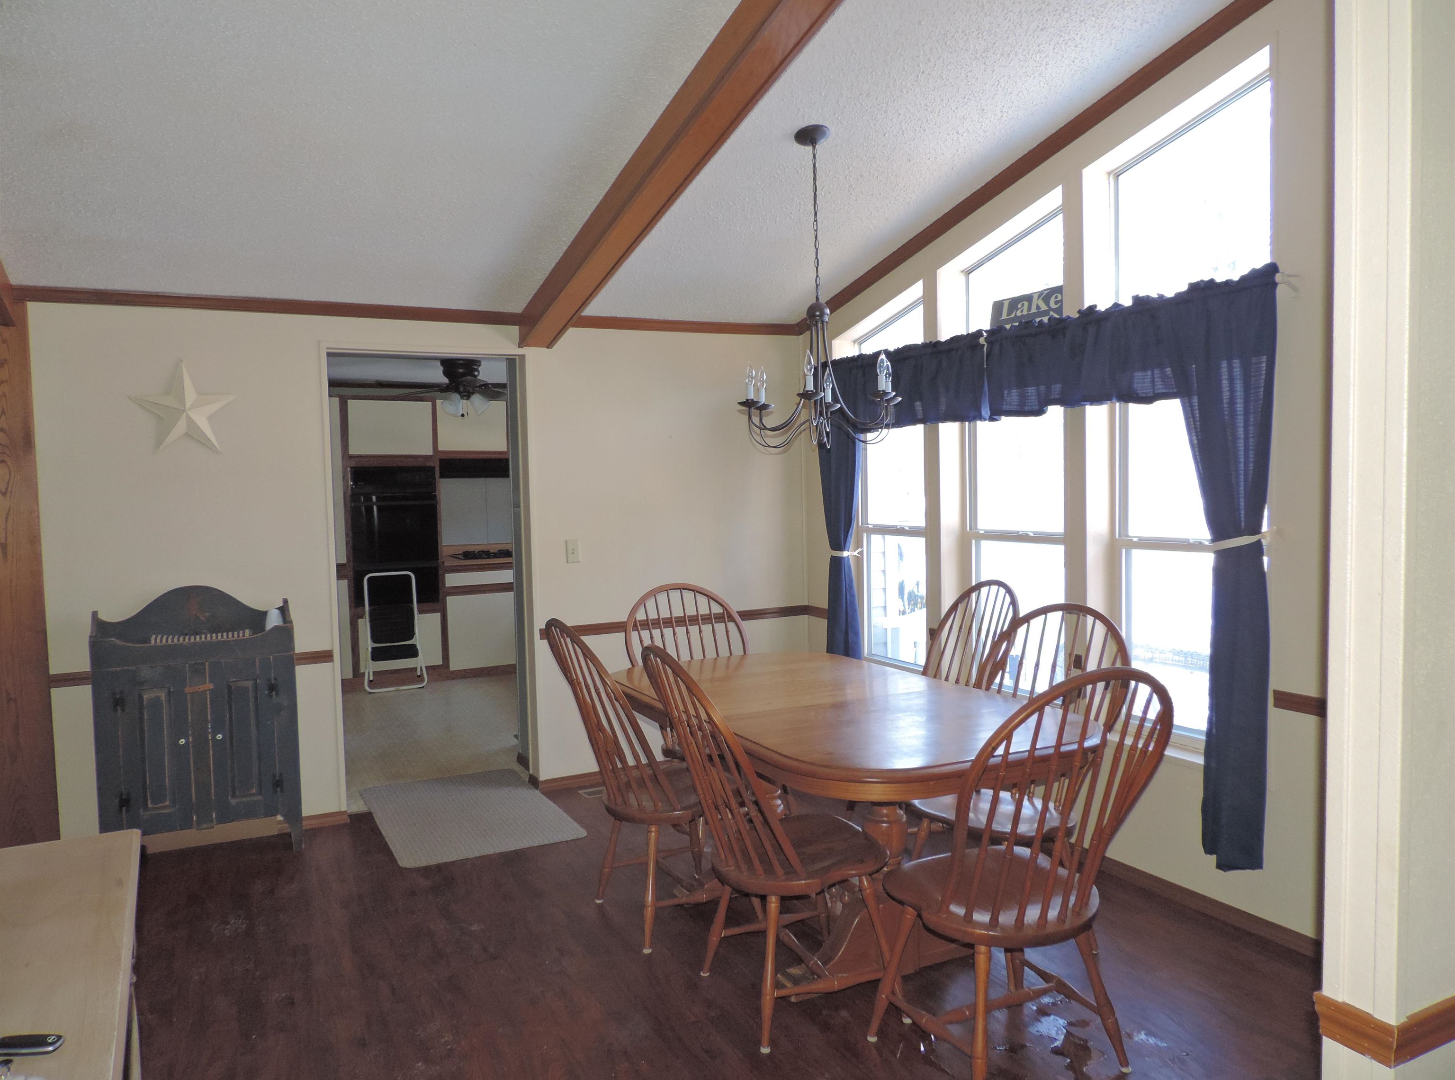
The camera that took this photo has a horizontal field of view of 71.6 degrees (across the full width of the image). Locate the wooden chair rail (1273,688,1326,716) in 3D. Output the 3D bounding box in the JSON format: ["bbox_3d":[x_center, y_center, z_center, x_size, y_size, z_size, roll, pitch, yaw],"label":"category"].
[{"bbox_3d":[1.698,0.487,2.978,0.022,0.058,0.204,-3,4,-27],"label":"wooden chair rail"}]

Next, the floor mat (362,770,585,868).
[{"bbox_3d":[-1.193,1.228,4.588,0.755,0.010,1.140,-3,3,-27],"label":"floor mat"}]

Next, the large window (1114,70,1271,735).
[{"bbox_3d":[1.593,-0.394,3.426,0.090,2.173,0.718,-3,4,-27],"label":"large window"}]

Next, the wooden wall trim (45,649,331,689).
[{"bbox_3d":[-2.193,0.534,4.190,1.035,0.057,0.022,-3,3,-27],"label":"wooden wall trim"}]

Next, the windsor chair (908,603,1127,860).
[{"bbox_3d":[0.901,0.741,3.148,0.575,1.040,0.490,-3,4,-31],"label":"windsor chair"}]

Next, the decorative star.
[{"bbox_3d":[-2.210,-0.541,4.108,0.385,0.375,0.045,-3,4,-27],"label":"decorative star"}]

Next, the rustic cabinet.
[{"bbox_3d":[-2.127,0.738,4.077,0.705,1.089,0.275,-3,3,-27],"label":"rustic cabinet"}]

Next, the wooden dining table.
[{"bbox_3d":[0.327,0.884,3.305,0.999,0.761,1.727,-3,4,-27],"label":"wooden dining table"}]

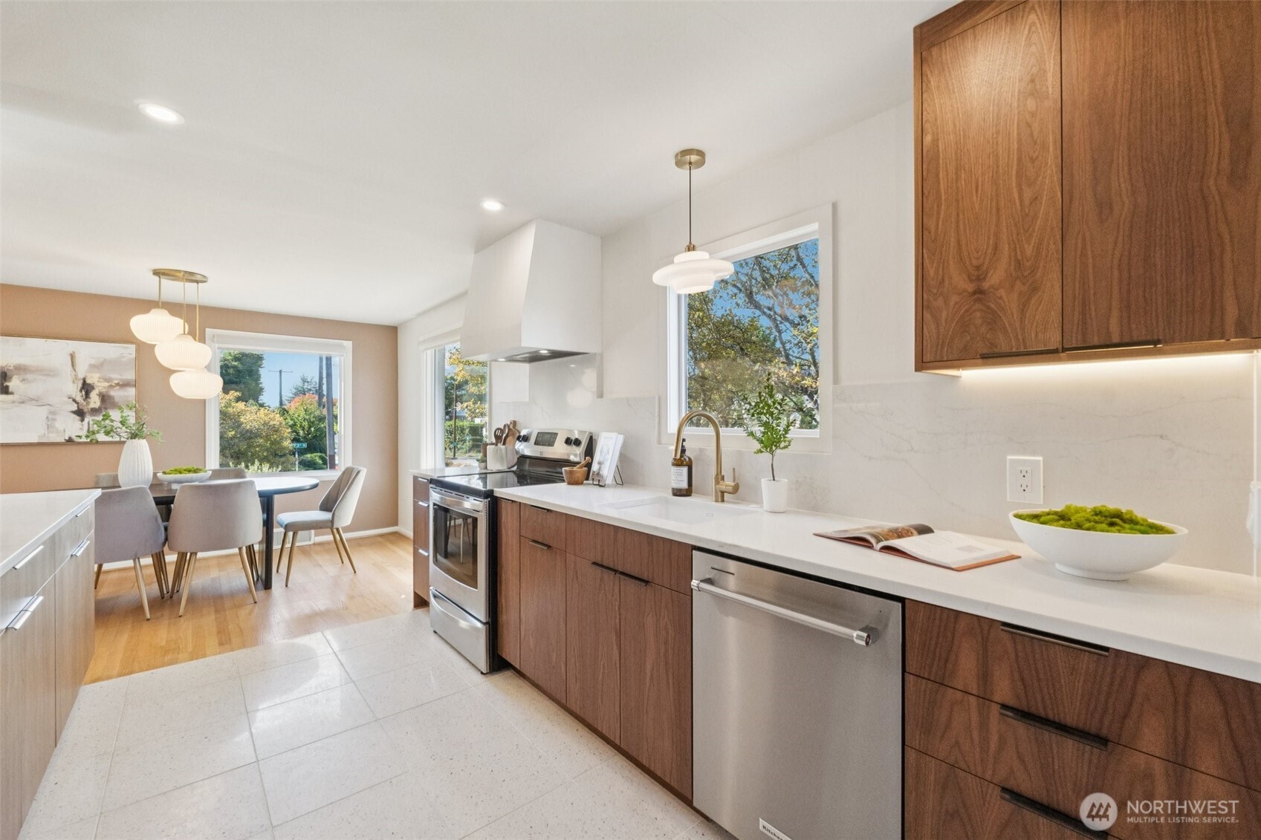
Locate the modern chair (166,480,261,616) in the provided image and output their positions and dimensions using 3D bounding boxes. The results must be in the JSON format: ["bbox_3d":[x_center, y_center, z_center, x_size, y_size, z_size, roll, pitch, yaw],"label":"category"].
[{"bbox_3d":[-2.856,0.832,3.634,0.510,0.848,0.610,0,0,-40],"label":"modern chair"}]

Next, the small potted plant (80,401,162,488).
[{"bbox_3d":[-3.502,0.190,3.620,0.410,0.642,0.350,0,0,-40],"label":"small potted plant"}]

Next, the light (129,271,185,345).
[{"bbox_3d":[-3.336,-0.787,3.720,0.307,0.505,0.307,0,0,-40],"label":"light"}]

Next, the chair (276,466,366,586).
[{"bbox_3d":[-2.537,0.833,4.327,0.605,0.845,0.510,0,0,-40],"label":"chair"}]

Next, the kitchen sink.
[{"bbox_3d":[0.165,0.439,1.993,0.370,0.210,0.540,0,0,-40],"label":"kitchen sink"}]

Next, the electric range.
[{"bbox_3d":[-0.701,0.658,3.026,0.670,1.195,0.762,0,0,-40],"label":"electric range"}]

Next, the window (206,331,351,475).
[{"bbox_3d":[-3.416,-0.102,5.191,1.207,1.459,0.100,0,0,-40],"label":"window"}]

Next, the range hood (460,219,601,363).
[{"bbox_3d":[-0.607,-0.689,3.065,0.490,0.655,0.765,0,0,-40],"label":"range hood"}]

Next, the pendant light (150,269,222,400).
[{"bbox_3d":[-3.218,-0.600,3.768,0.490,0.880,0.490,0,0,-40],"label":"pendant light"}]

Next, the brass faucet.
[{"bbox_3d":[0.305,0.150,2.083,0.280,0.380,0.123,0,0,-40],"label":"brass faucet"}]

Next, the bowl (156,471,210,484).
[{"bbox_3d":[-3.217,0.443,3.788,0.295,0.115,0.295,0,0,-40],"label":"bowl"}]

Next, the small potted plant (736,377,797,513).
[{"bbox_3d":[0.494,0.088,1.915,0.200,0.500,0.200,0,0,0],"label":"small potted plant"}]

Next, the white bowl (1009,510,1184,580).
[{"bbox_3d":[1.011,0.279,1.152,0.292,0.120,0.292,0,0,-40],"label":"white bowl"}]

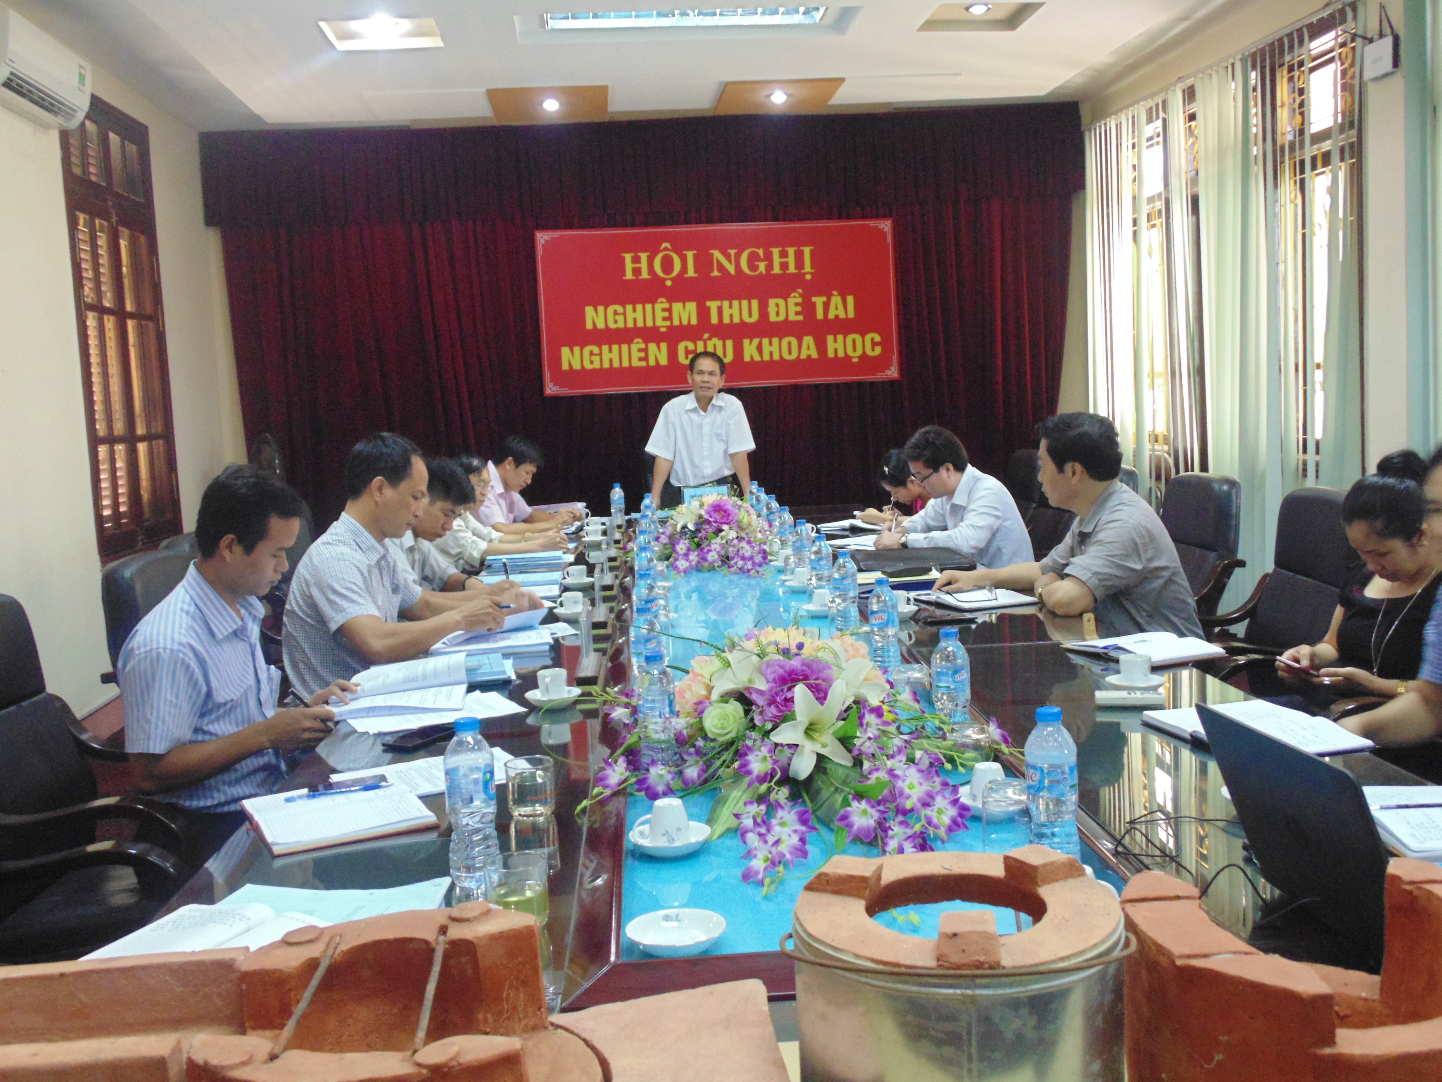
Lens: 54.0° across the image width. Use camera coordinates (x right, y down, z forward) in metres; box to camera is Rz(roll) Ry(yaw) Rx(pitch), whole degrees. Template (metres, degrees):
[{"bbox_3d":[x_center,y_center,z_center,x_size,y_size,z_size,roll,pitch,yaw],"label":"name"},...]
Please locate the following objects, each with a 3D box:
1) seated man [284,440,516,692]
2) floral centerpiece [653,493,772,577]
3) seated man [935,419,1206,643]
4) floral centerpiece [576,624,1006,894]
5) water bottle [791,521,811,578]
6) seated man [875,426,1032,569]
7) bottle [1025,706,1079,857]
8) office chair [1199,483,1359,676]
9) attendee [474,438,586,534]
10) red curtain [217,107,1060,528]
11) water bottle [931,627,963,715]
[{"bbox_3d":[-0.729,0.393,3.471,0.640,1.320,0.520,-2,6,5],"label":"seated man"},{"bbox_3d":[-0.031,-0.021,5.027,0.460,0.290,0.450,-3,6,-3],"label":"floral centerpiece"},{"bbox_3d":[0.919,0.287,3.699,0.640,1.250,0.550,-2,7,5],"label":"seated man"},{"bbox_3d":[0.118,0.269,2.086,0.610,0.270,0.540,-3,7,-3],"label":"floral centerpiece"},{"bbox_3d":[0.274,0.040,4.747,0.065,0.213,0.065,-3,6,-3],"label":"water bottle"},{"bbox_3d":[0.836,0.174,4.962,0.600,1.180,0.500,-3,7,-3],"label":"seated man"},{"bbox_3d":[0.416,0.316,1.788,0.066,0.213,0.066,-3,7,-3],"label":"bottle"},{"bbox_3d":[1.353,0.389,3.931,0.680,1.041,0.620,-3,6,0],"label":"office chair"},{"bbox_3d":[-0.901,0.125,6.093,0.640,1.160,0.520,-3,7,-3],"label":"attendee"},{"bbox_3d":[-0.390,-1.117,9.177,5.609,3.162,0.200,-3,6,-3],"label":"red curtain"},{"bbox_3d":[0.394,0.258,2.422,0.065,0.213,0.065,-3,6,-3],"label":"water bottle"}]

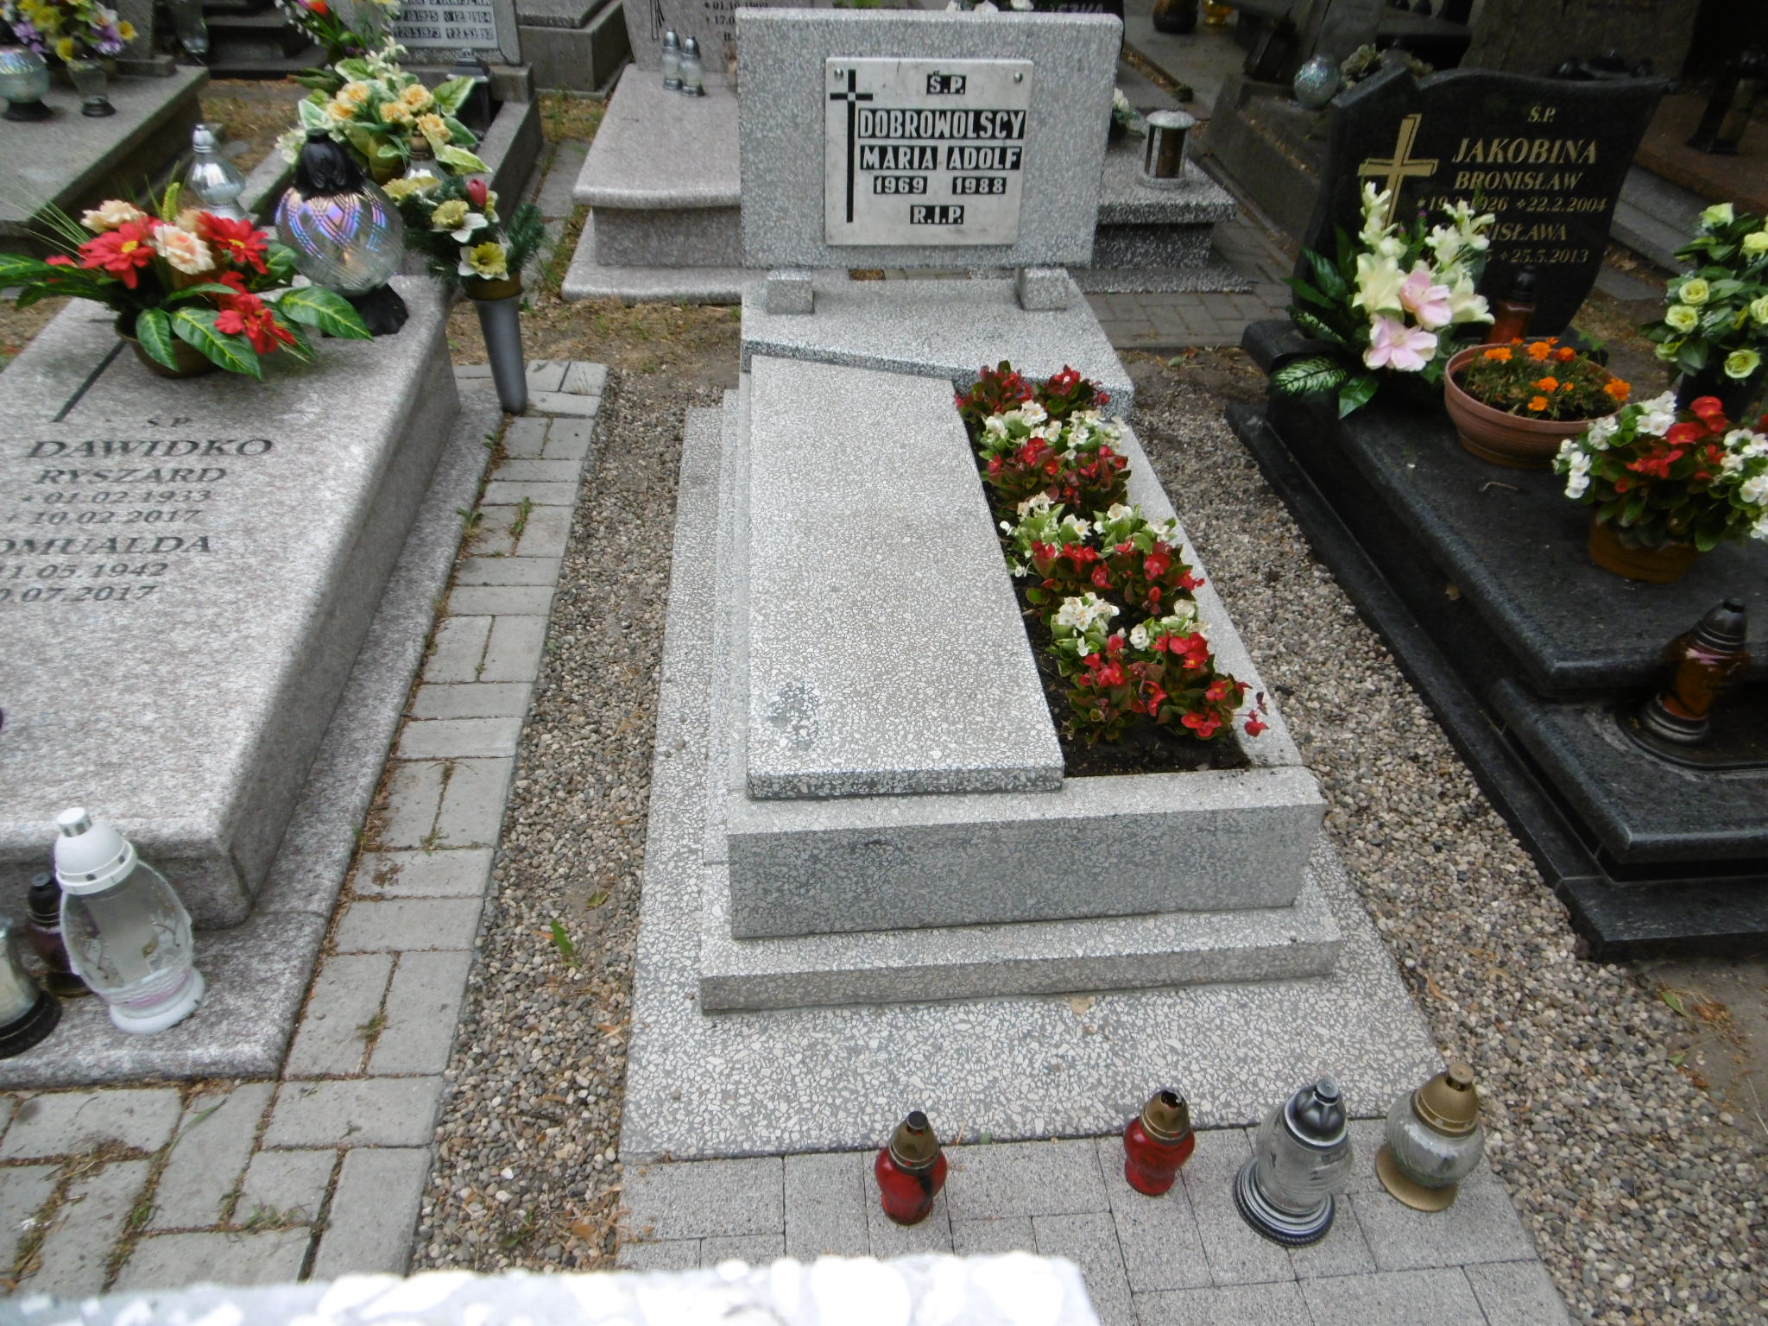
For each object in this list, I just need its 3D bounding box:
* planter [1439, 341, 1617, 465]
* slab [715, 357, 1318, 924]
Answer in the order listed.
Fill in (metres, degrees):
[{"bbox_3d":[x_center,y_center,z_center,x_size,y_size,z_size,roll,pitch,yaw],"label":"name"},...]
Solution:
[{"bbox_3d":[1.390,-0.552,2.630,0.370,0.185,0.370,-2,37,-5],"label":"planter"},{"bbox_3d":[0.124,-0.222,2.295,0.793,0.205,1.625,-2,39,-5],"label":"slab"}]

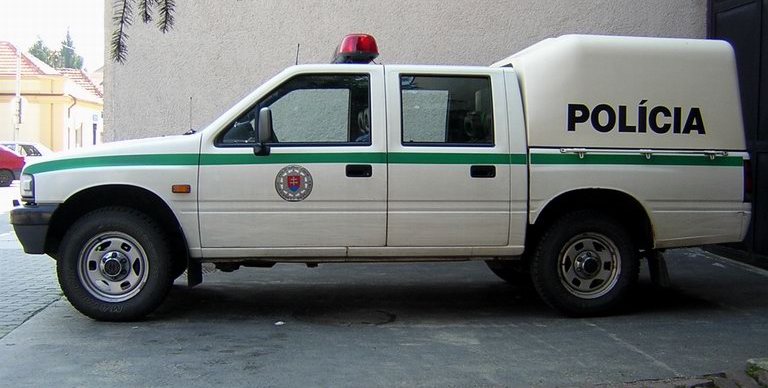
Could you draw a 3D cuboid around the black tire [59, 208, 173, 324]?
[{"bbox_3d":[-1.683,0.445,5.035,0.705,0.700,0.220,0,3,-5],"label":"black tire"}]

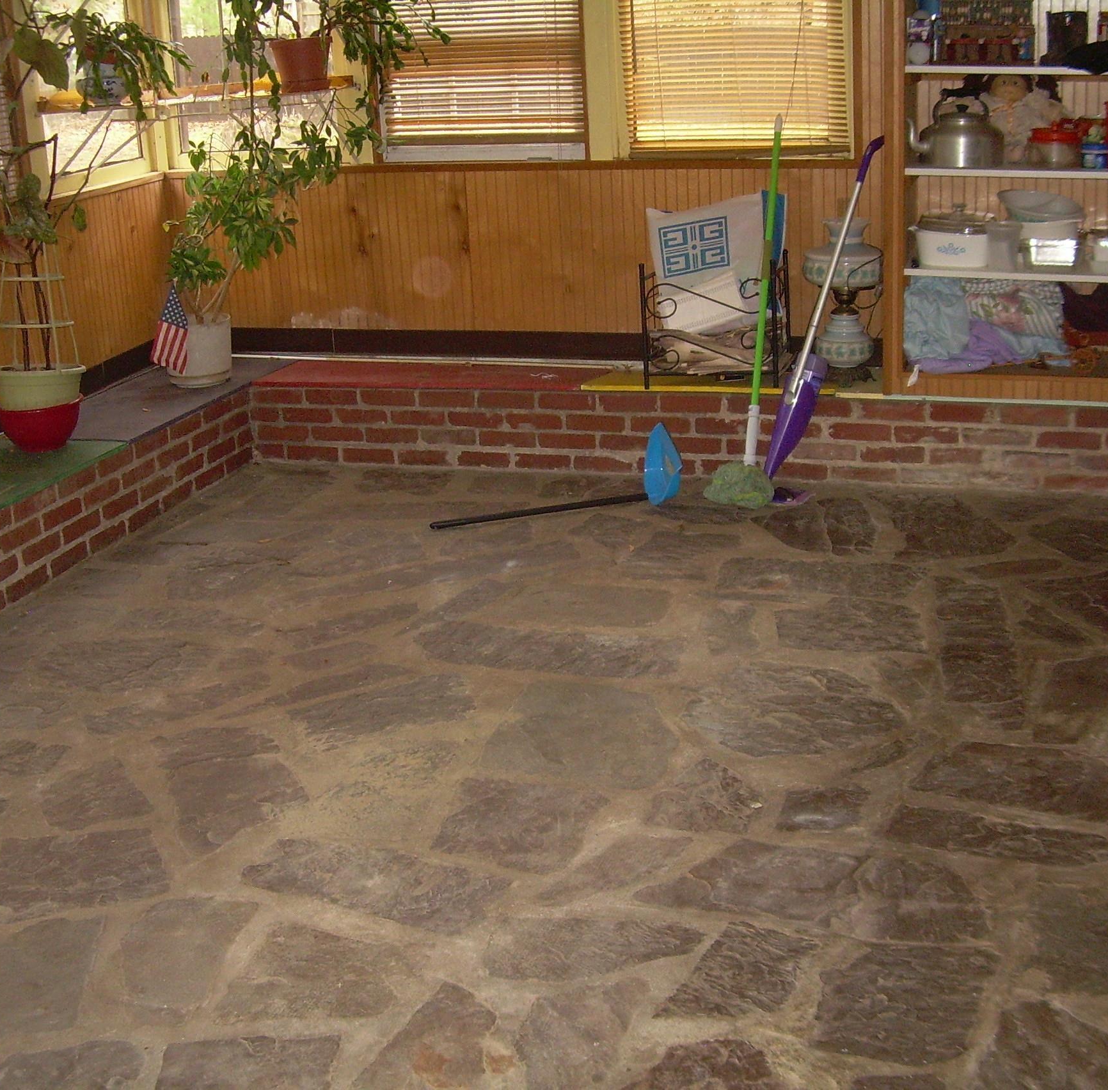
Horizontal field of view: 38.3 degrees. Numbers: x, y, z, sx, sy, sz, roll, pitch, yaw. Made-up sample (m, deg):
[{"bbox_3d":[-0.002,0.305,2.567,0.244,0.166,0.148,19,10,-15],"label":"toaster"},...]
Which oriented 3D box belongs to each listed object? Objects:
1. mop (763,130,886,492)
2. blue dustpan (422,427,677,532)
[{"bbox_3d":[0.816,-0.677,4.812,0.160,1.155,0.265,8,11,-42],"label":"mop"},{"bbox_3d":[-0.004,-0.201,4.760,0.753,0.210,0.240,-8,33,-12],"label":"blue dustpan"}]

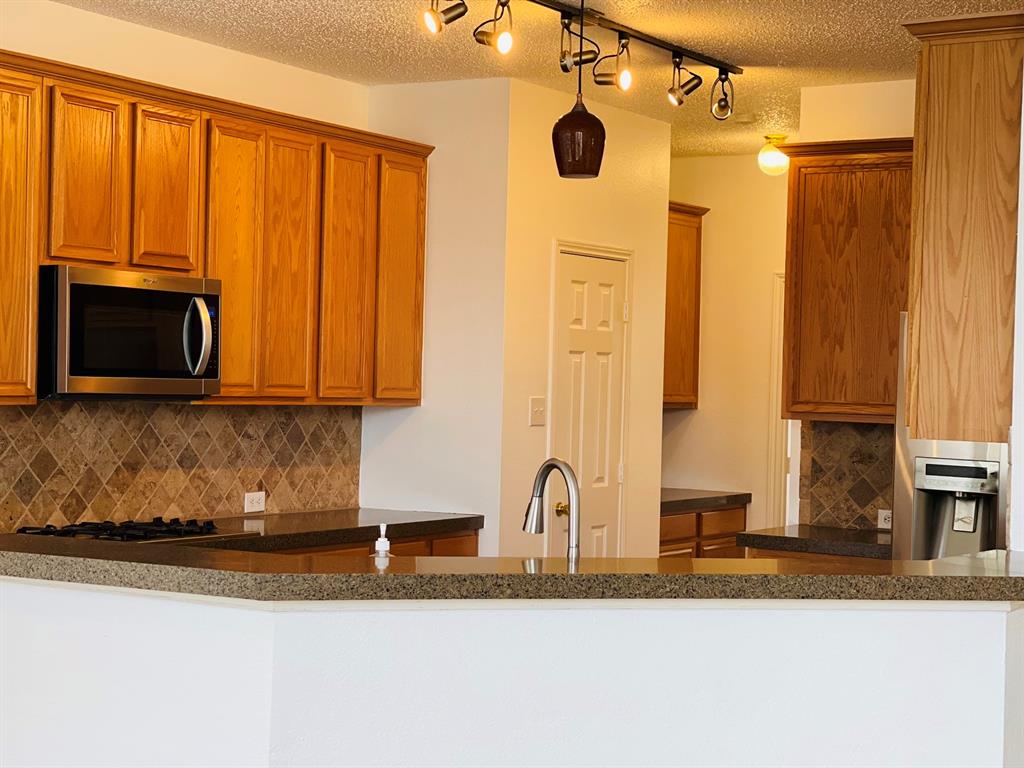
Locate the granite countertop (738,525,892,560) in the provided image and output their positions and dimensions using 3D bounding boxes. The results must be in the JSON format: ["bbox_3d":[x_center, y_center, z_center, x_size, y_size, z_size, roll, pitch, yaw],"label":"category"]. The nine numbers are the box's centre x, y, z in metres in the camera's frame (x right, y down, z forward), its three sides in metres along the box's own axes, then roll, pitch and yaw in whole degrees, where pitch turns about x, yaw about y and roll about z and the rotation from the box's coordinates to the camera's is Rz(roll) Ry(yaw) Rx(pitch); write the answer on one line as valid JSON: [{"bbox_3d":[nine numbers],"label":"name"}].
[{"bbox_3d":[1.315,0.609,7.349,0.680,0.050,0.650,2,0,30],"label":"granite countertop"}]

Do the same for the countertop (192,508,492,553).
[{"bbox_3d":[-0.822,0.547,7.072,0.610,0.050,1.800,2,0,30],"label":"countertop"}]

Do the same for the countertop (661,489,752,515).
[{"bbox_3d":[0.693,0.587,9.639,0.650,0.050,1.180,2,0,30],"label":"countertop"}]

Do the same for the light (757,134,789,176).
[{"bbox_3d":[1.277,-1.109,9.200,0.157,0.203,0.157,2,0,30],"label":"light"}]

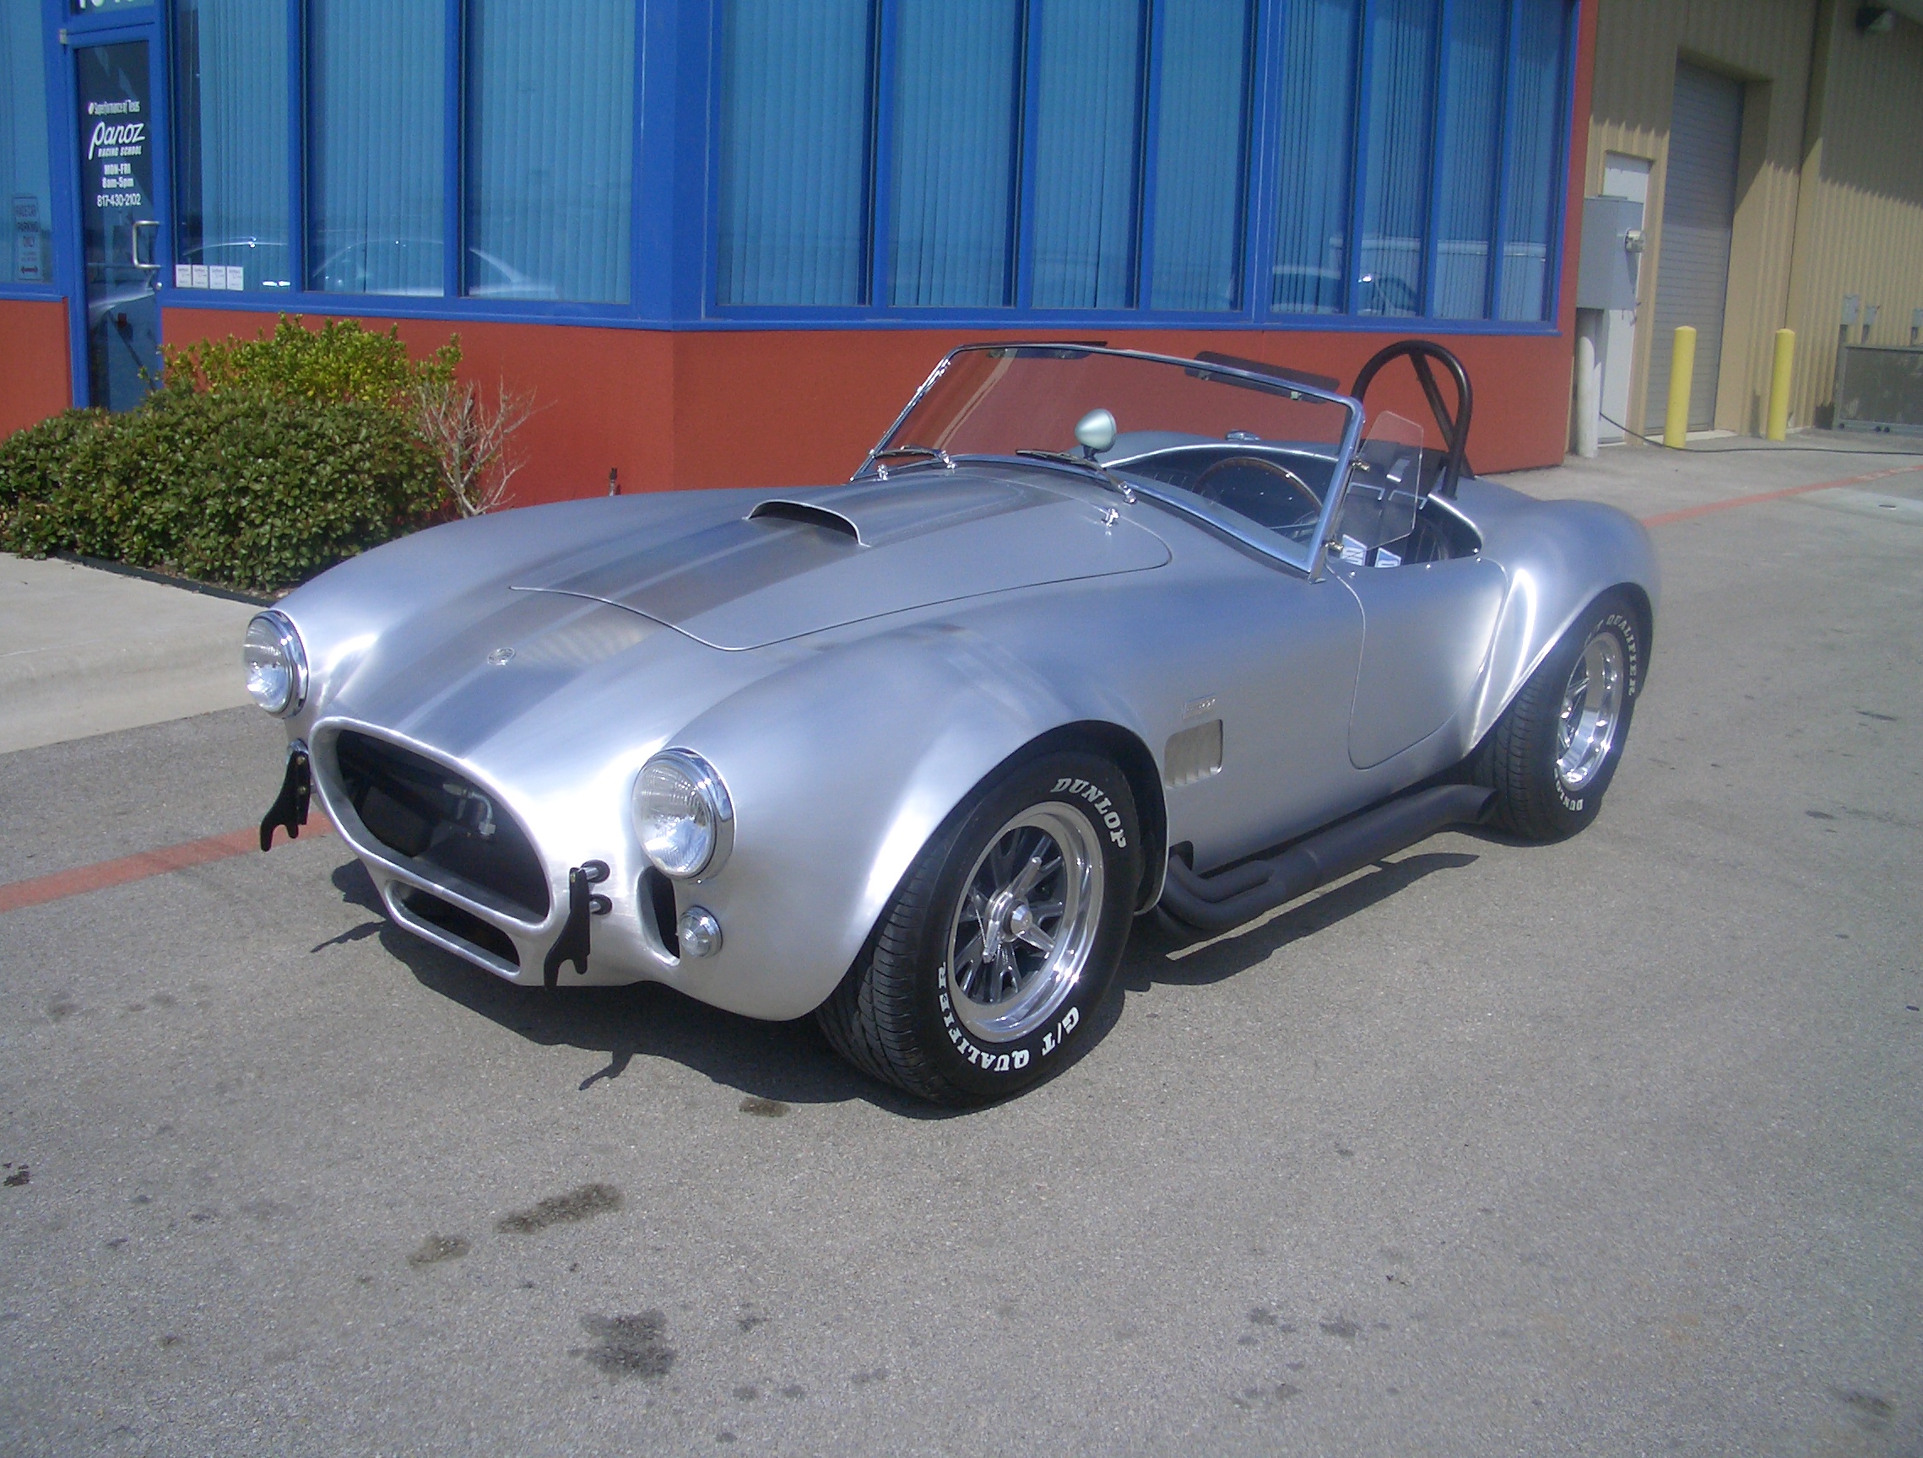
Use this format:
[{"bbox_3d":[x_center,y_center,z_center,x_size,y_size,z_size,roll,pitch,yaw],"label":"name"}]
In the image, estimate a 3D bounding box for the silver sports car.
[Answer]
[{"bbox_3d":[0.309,-0.306,4.641,1.740,1.240,3.970,14,19,38],"label":"silver sports car"}]

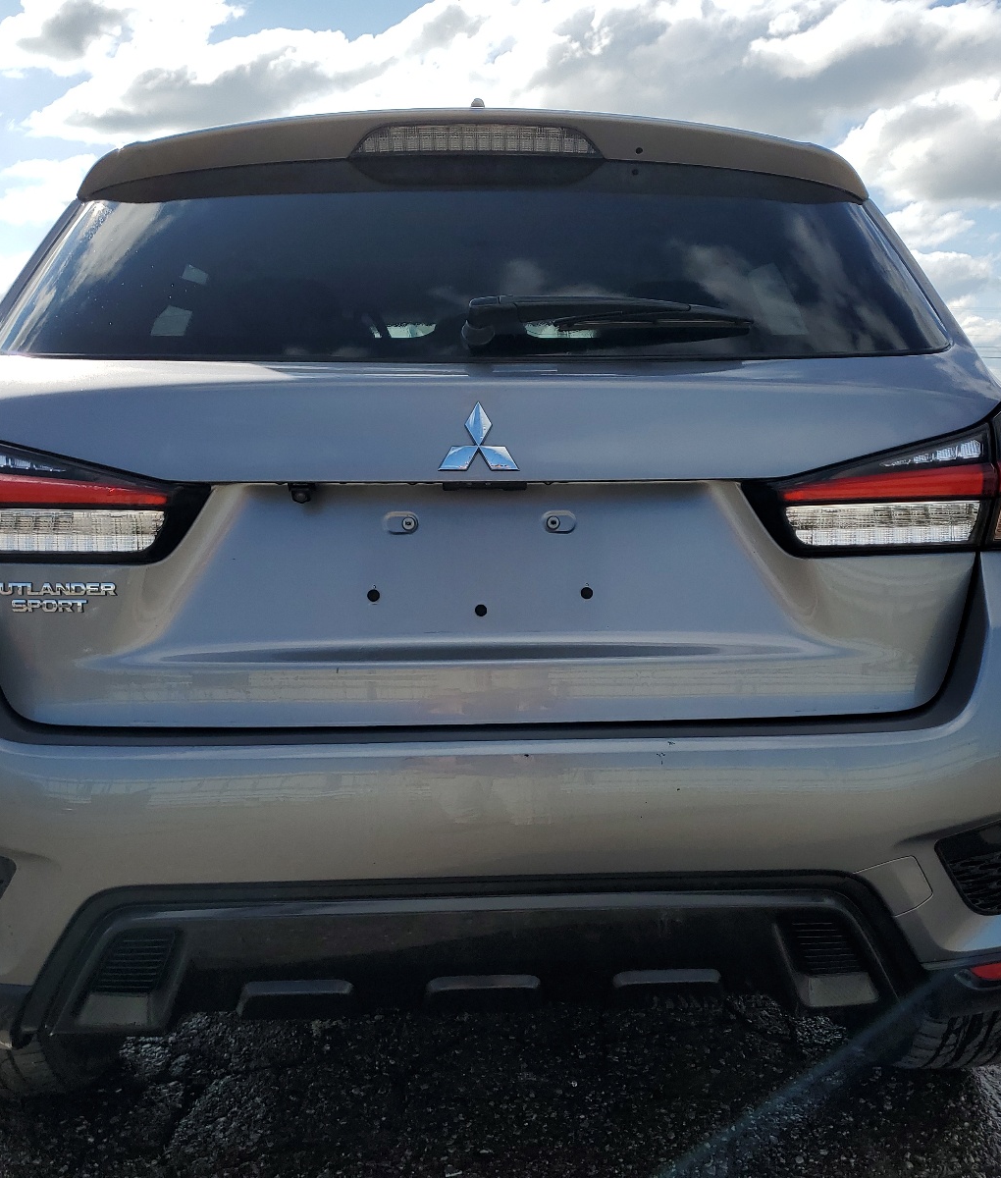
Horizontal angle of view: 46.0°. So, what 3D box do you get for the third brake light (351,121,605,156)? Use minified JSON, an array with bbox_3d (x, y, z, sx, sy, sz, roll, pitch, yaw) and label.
[{"bbox_3d":[-0.032,-0.594,1.566,0.325,0.047,0.050,-1,8,-2],"label":"third brake light"}]

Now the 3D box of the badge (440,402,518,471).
[{"bbox_3d":[-0.026,-0.181,1.400,0.096,0.085,0.014,-1,0,-2],"label":"badge"}]

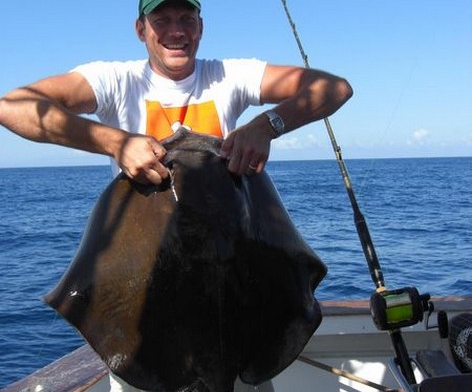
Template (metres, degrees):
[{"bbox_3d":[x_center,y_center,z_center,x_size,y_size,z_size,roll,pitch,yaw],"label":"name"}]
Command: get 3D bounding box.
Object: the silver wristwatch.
[{"bbox_3d":[0.095,-0.178,1.690,0.033,0.068,0.058,-31,7,-8],"label":"silver wristwatch"}]

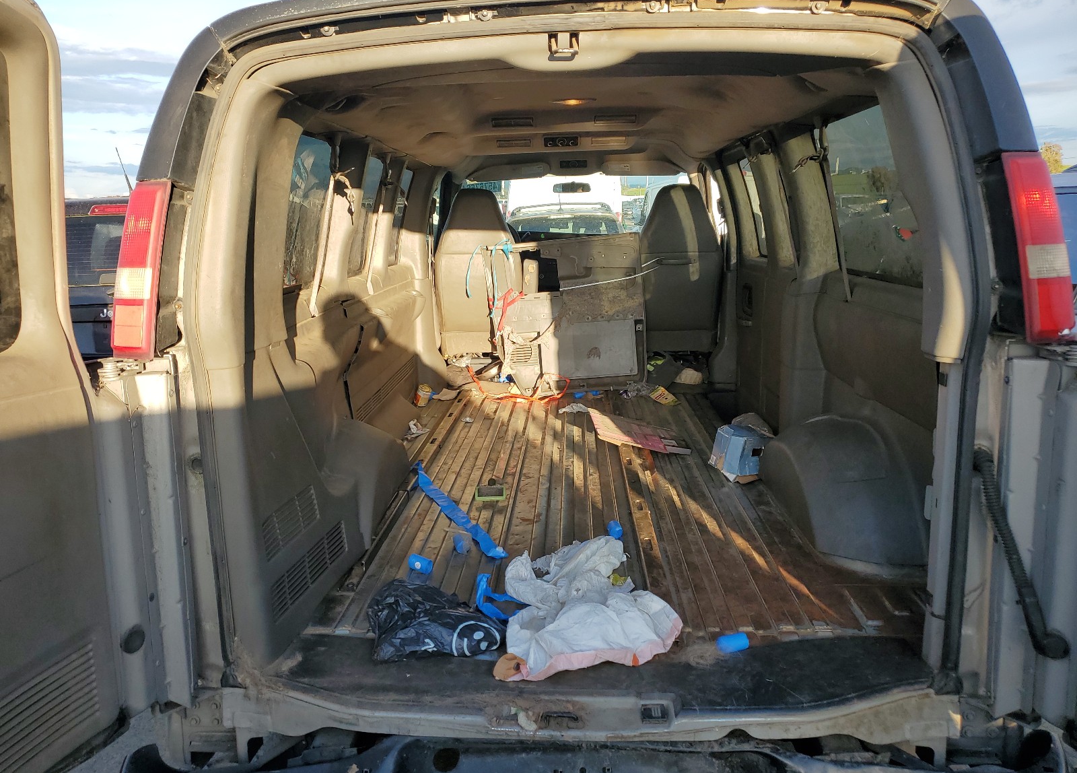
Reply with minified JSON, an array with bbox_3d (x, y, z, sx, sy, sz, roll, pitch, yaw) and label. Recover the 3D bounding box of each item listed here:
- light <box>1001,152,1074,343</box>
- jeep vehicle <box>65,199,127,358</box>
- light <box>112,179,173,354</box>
[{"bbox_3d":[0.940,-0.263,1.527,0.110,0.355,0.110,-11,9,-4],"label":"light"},{"bbox_3d":[-2.210,-0.714,6.882,1.840,1.710,4.500,-1,13,3],"label":"jeep vehicle"},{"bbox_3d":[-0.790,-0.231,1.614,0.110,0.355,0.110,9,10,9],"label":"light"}]

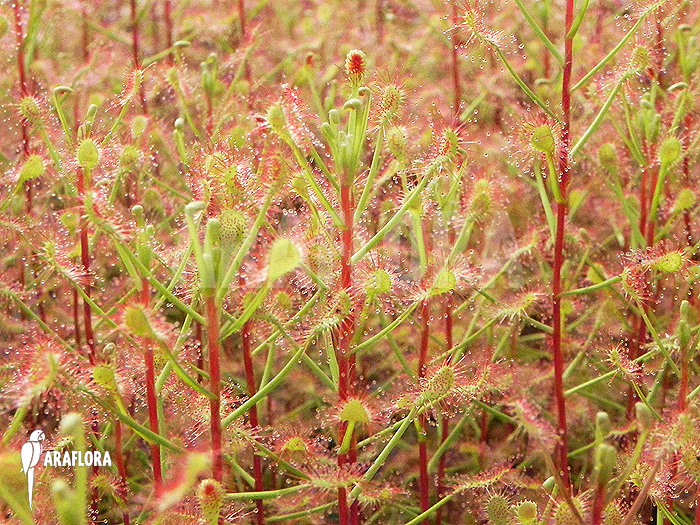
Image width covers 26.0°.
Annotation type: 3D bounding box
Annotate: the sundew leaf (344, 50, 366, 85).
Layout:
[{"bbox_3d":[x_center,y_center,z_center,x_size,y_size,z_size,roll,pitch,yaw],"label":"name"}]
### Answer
[{"bbox_3d":[0.001,-0.047,0.366,0.005,0.009,0.005,0,19,0],"label":"sundew leaf"}]

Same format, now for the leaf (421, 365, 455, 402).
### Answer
[{"bbox_3d":[0.022,0.030,0.375,0.006,0.011,0.003,38,14,0],"label":"leaf"}]

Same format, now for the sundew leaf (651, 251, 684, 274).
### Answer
[{"bbox_3d":[0.085,0.000,0.404,0.009,0.005,0.003,-18,0,14],"label":"sundew leaf"}]

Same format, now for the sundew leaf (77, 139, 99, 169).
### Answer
[{"bbox_3d":[-0.070,-0.029,0.402,0.005,0.008,0.003,0,14,0],"label":"sundew leaf"}]

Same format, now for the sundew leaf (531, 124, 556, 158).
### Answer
[{"bbox_3d":[0.048,-0.030,0.375,0.006,0.008,0.003,-12,14,0],"label":"sundew leaf"}]

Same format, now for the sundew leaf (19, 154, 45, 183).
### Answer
[{"bbox_3d":[-0.086,-0.025,0.407,0.006,0.009,0.003,37,14,0],"label":"sundew leaf"}]

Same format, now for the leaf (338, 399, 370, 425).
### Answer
[{"bbox_3d":[0.001,0.038,0.382,0.008,0.007,0.003,3,14,0],"label":"leaf"}]

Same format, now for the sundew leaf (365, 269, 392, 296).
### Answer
[{"bbox_3d":[0.007,0.005,0.396,0.006,0.008,0.003,37,14,0],"label":"sundew leaf"}]

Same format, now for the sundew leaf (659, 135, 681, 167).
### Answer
[{"bbox_3d":[0.087,-0.030,0.413,0.005,0.008,0.003,14,14,0],"label":"sundew leaf"}]

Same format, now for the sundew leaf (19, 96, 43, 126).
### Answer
[{"bbox_3d":[-0.087,-0.041,0.413,0.006,0.008,0.003,-30,14,0],"label":"sundew leaf"}]

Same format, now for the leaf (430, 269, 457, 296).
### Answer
[{"bbox_3d":[0.024,0.005,0.396,0.006,0.008,0.003,41,14,0],"label":"leaf"}]

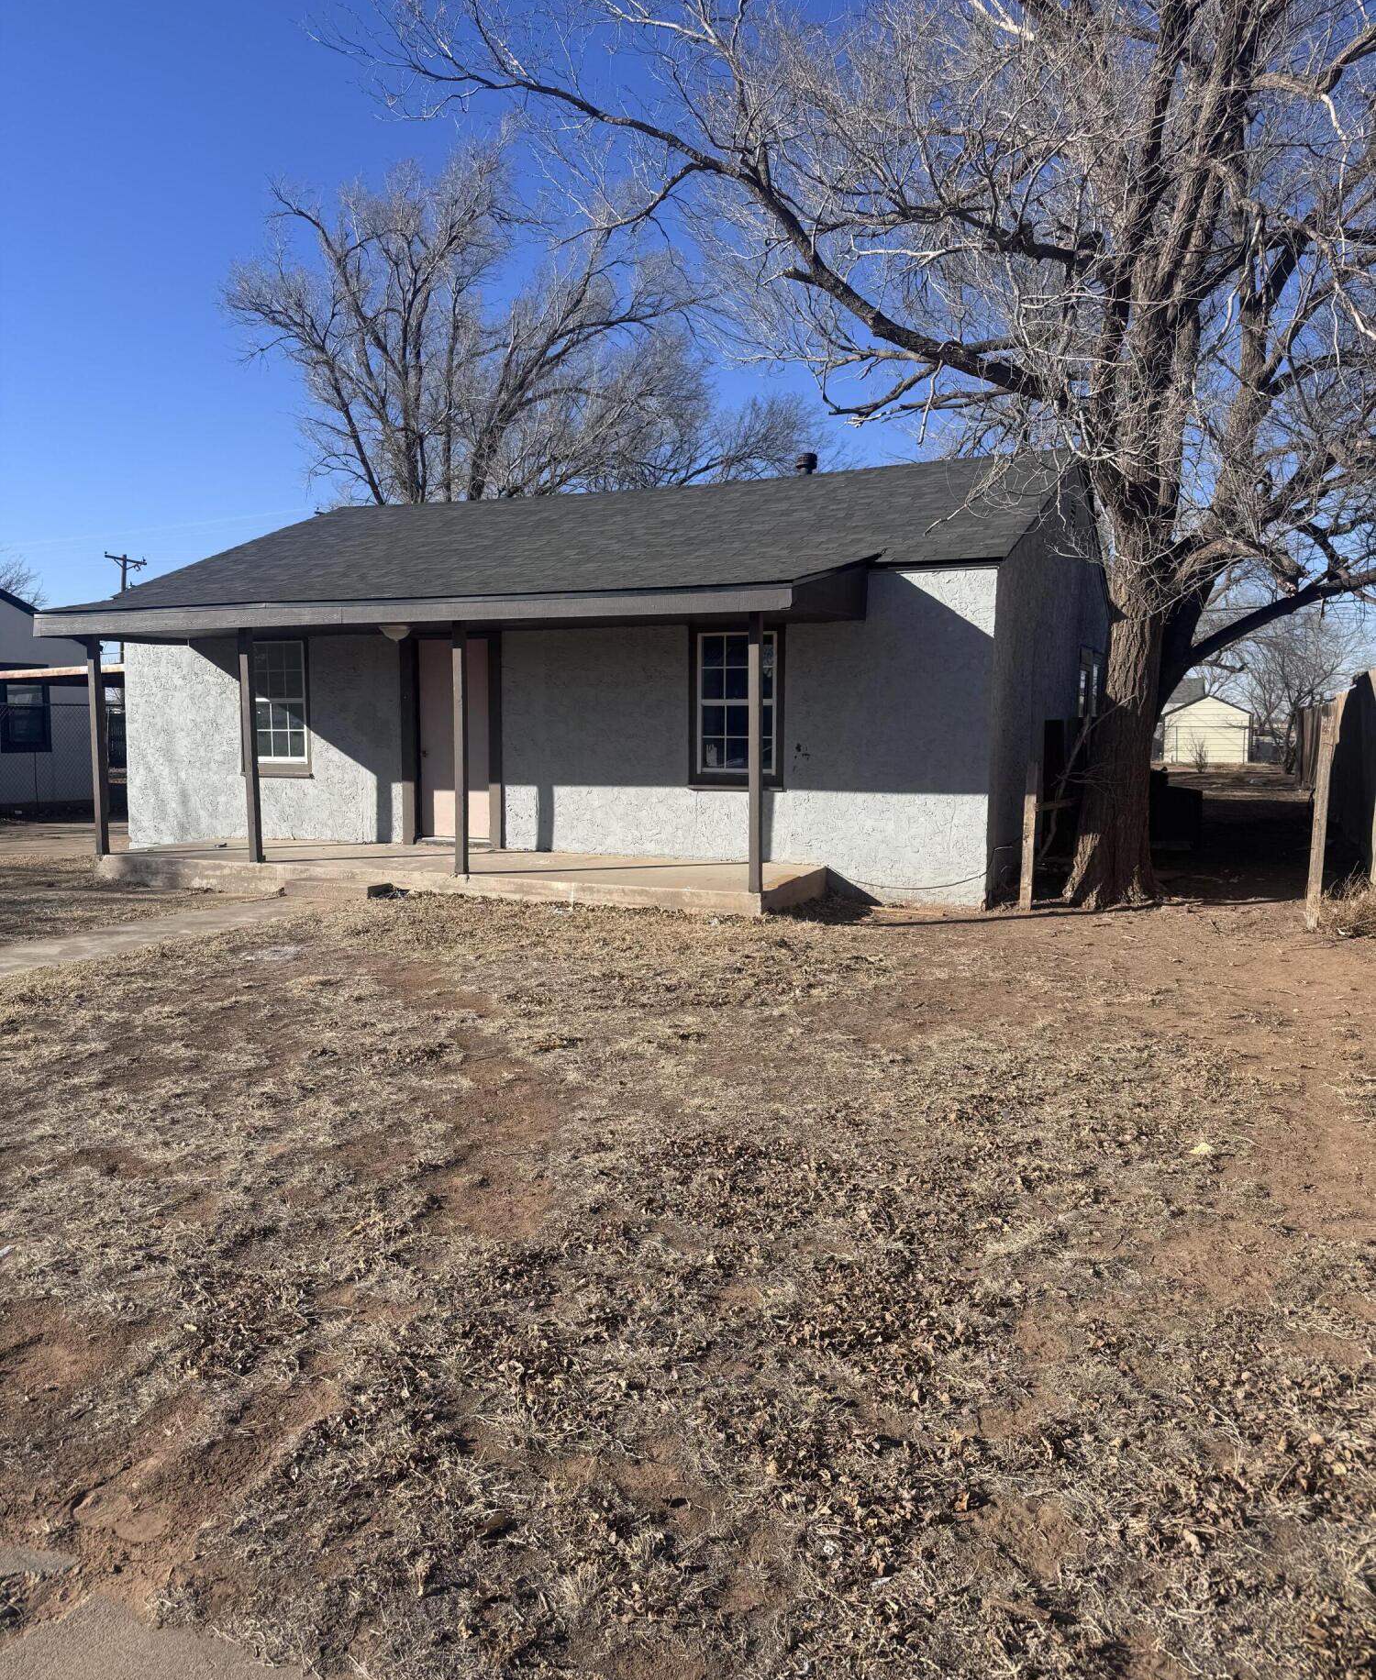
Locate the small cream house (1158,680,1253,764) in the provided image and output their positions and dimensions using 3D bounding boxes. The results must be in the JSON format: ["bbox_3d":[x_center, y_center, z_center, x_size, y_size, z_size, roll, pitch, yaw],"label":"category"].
[{"bbox_3d":[20.570,-4.678,50.500,3.700,2.950,4.300,3,7,24],"label":"small cream house"}]

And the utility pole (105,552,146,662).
[{"bbox_3d":[-26.825,-9.058,60.500,0.300,9.200,2.400,3,7,24],"label":"utility pole"}]

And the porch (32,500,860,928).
[{"bbox_3d":[-2.217,-1.075,11.419,7.391,2.950,2.246,3,7,24],"label":"porch"}]

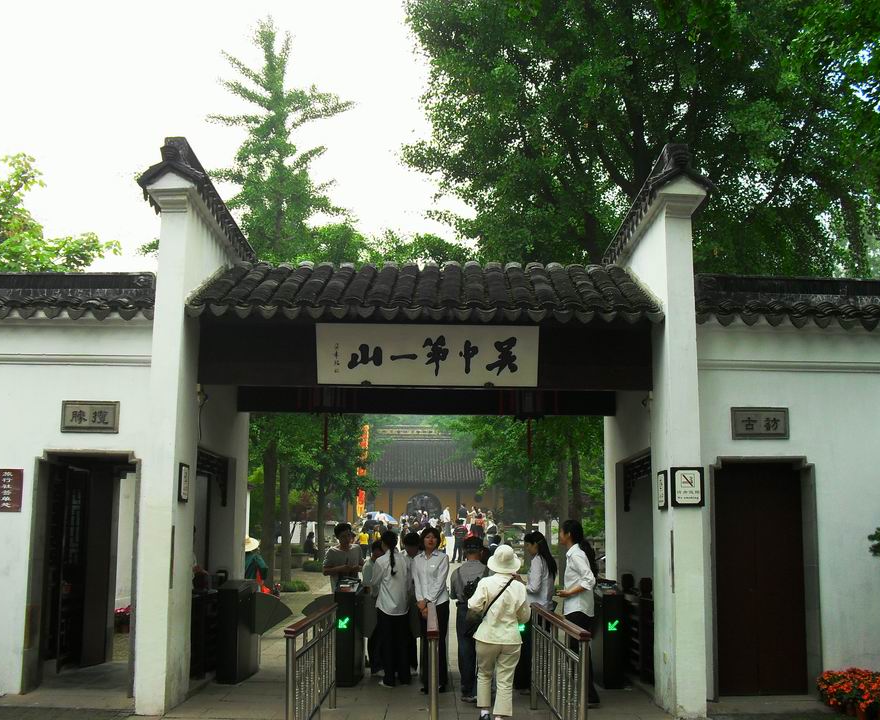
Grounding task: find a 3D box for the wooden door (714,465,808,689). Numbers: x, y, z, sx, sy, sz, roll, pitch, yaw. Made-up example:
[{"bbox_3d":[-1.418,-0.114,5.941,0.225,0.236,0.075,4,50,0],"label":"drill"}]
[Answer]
[{"bbox_3d":[3.229,2.194,9.806,0.950,2.310,0.080,1,-9,0],"label":"wooden door"}]

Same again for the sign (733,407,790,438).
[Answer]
[{"bbox_3d":[3.201,0.637,9.690,0.575,0.320,0.050,1,-9,0],"label":"sign"}]

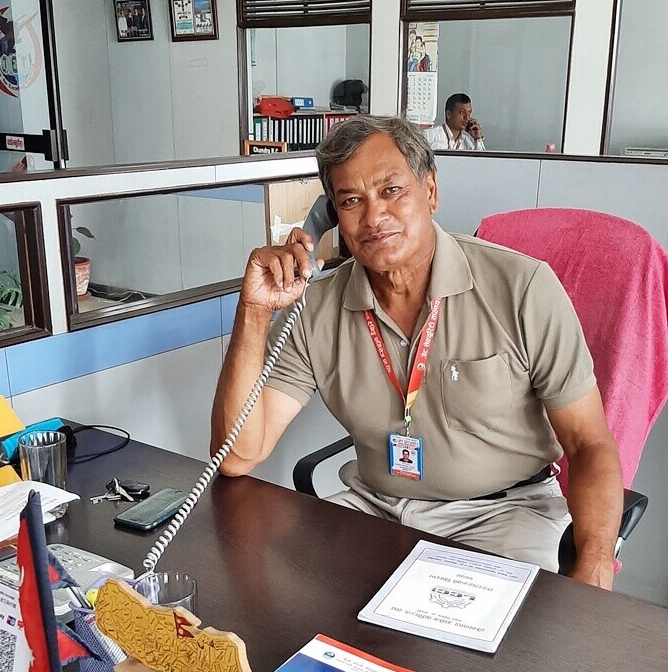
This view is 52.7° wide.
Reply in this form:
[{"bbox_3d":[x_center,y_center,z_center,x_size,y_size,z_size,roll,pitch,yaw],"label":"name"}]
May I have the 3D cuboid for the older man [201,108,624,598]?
[{"bbox_3d":[0.146,0.319,1.206,0.650,1.350,0.740,9,16,29],"label":"older man"}]

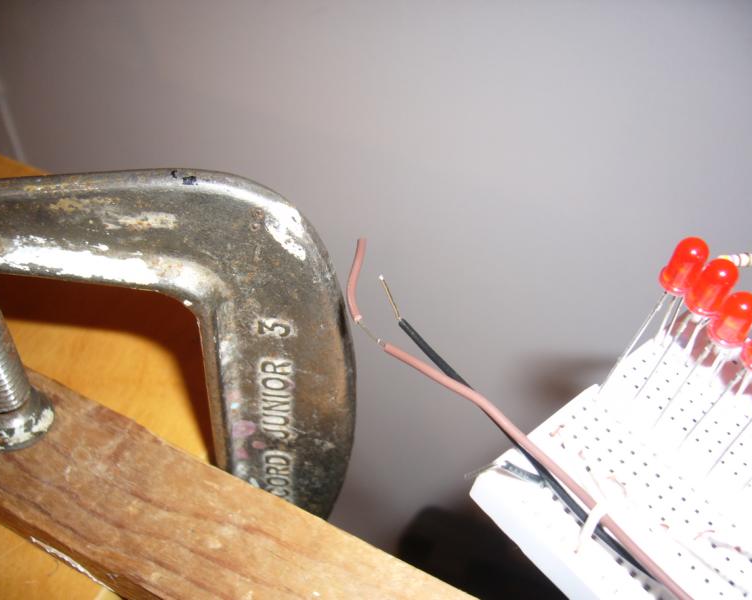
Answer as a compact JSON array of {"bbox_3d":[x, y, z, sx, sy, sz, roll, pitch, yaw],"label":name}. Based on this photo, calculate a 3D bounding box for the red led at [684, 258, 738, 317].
[{"bbox_3d":[0.049,-0.002,0.118,0.006,0.009,0.006,1,53,-1],"label":"red led"}]

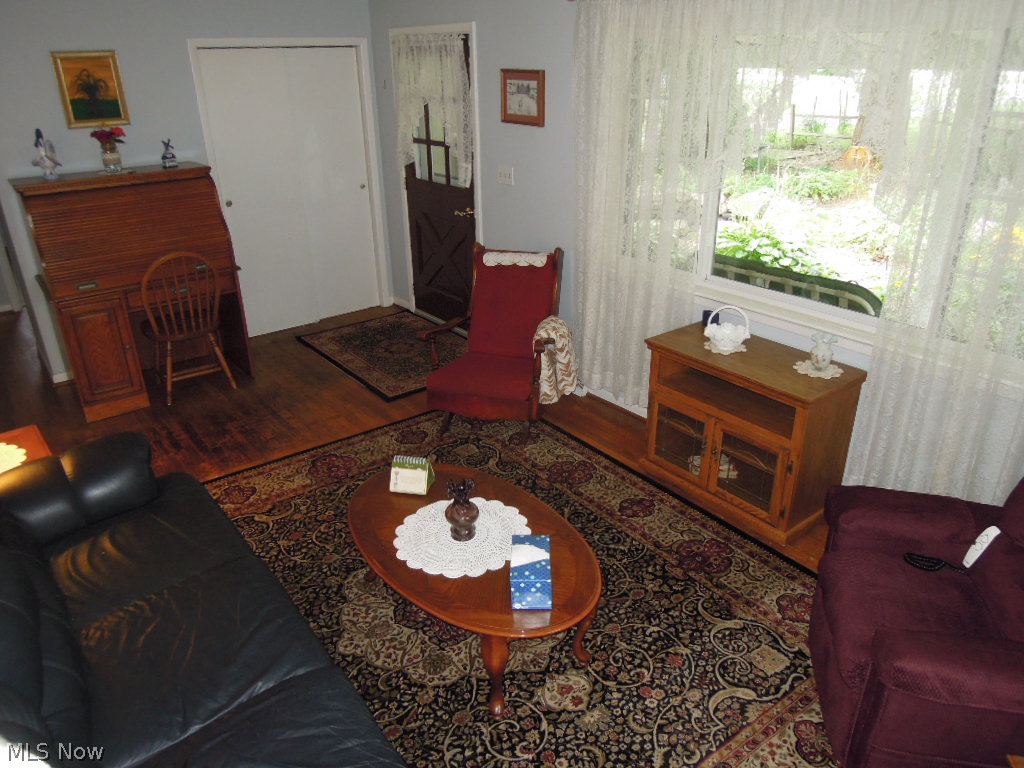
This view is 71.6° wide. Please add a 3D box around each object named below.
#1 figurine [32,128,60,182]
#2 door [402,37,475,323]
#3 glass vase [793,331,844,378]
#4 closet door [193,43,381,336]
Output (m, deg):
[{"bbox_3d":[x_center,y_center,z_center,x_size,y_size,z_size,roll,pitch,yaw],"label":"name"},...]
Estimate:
[{"bbox_3d":[-2.769,-1.351,4.188,0.150,0.265,0.150,4,25,12],"label":"figurine"},{"bbox_3d":[-0.521,-1.425,5.236,0.060,2.030,0.930,-19,30,-33],"label":"door"},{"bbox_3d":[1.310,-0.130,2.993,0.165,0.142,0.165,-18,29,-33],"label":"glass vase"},{"bbox_3d":[-1.594,-1.447,5.416,1.160,2.020,0.060,-19,30,-33],"label":"closet door"}]

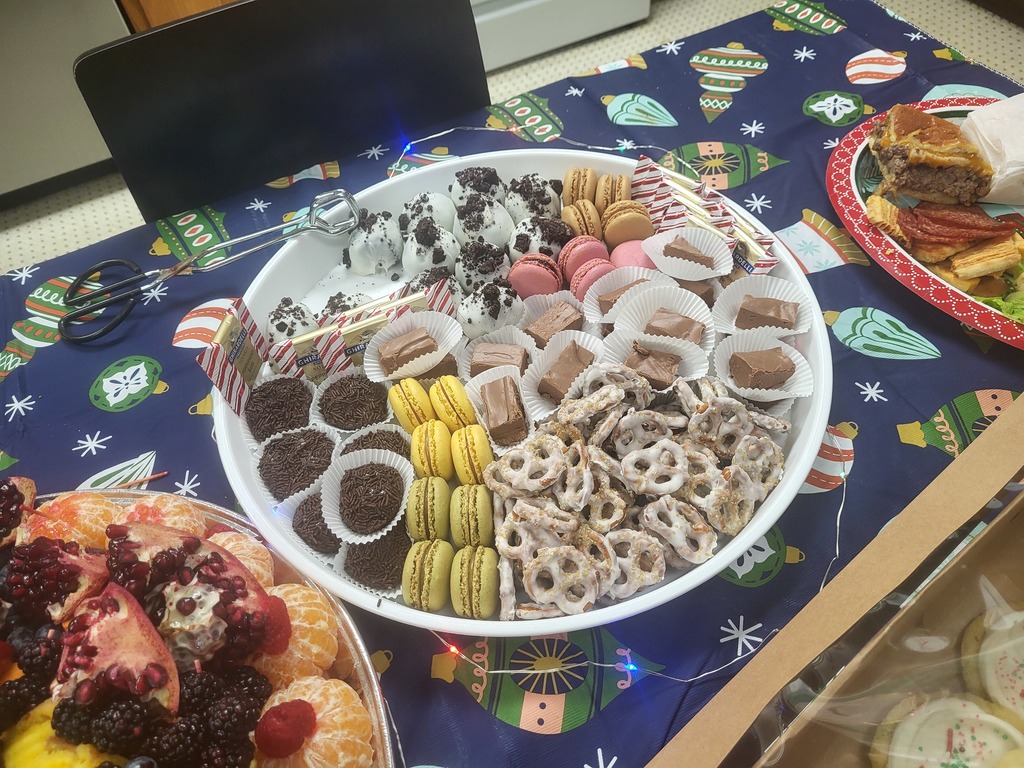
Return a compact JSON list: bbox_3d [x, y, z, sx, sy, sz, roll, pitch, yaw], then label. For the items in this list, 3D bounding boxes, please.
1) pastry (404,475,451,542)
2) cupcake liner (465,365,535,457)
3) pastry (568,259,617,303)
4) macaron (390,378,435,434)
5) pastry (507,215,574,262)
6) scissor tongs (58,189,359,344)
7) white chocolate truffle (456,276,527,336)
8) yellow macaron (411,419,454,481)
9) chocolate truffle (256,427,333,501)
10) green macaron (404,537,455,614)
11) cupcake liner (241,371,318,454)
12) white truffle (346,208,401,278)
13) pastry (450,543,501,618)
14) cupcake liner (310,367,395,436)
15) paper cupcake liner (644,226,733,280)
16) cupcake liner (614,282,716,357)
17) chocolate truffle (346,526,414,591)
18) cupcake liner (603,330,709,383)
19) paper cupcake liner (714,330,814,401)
[{"bbox_3d":[-0.049,0.073,0.443,0.025,0.040,0.040,-5,52,2],"label":"pastry"},{"bbox_3d":[-0.008,0.018,0.515,0.048,0.028,0.059,-10,52,-1],"label":"cupcake liner"},{"bbox_3d":[0.062,-0.074,0.573,0.041,0.041,0.026,-33,39,0],"label":"pastry"},{"bbox_3d":[-0.063,0.016,0.489,0.025,0.040,0.040,-23,54,-12],"label":"macaron"},{"bbox_3d":[0.024,-0.118,0.638,0.050,0.045,0.050,-7,53,0],"label":"pastry"},{"bbox_3d":[-0.243,-0.102,0.611,0.253,0.033,0.085,-17,52,5],"label":"scissor tongs"},{"bbox_3d":[-0.014,-0.053,0.537,0.046,0.040,0.046,-8,52,-1],"label":"white chocolate truffle"},{"bbox_3d":[-0.051,0.042,0.496,0.027,0.040,0.040,-7,90,-7],"label":"yellow macaron"},{"bbox_3d":[-0.139,0.052,0.497,0.046,0.037,0.044,-3,53,3],"label":"chocolate truffle"},{"bbox_3d":[-0.051,0.117,0.471,0.026,0.043,0.043,11,52,1],"label":"green macaron"},{"bbox_3d":[-0.162,0.020,0.533,0.054,0.027,0.054,-8,52,0],"label":"cupcake liner"},{"bbox_3d":[-0.105,-0.107,0.586,0.042,0.044,0.042,-16,53,-7],"label":"white truffle"},{"bbox_3d":[-0.022,0.120,0.466,0.026,0.043,0.043,-5,53,2],"label":"pastry"},{"bbox_3d":[-0.107,0.017,0.526,0.057,0.026,0.057,-7,53,0],"label":"cupcake liner"},{"bbox_3d":[0.127,-0.091,0.555,0.067,0.024,0.044,8,57,10],"label":"paper cupcake liner"},{"bbox_3d":[0.103,-0.036,0.521,0.071,0.027,0.061,-3,58,3],"label":"cupcake liner"},{"bbox_3d":[-0.079,0.102,0.454,0.042,0.036,0.042,-7,53,0],"label":"chocolate truffle"},{"bbox_3d":[0.093,-0.011,0.507,0.072,0.025,0.052,3,58,6],"label":"cupcake liner"},{"bbox_3d":[0.172,-0.008,0.527,0.066,0.025,0.058,-8,55,1],"label":"paper cupcake liner"}]

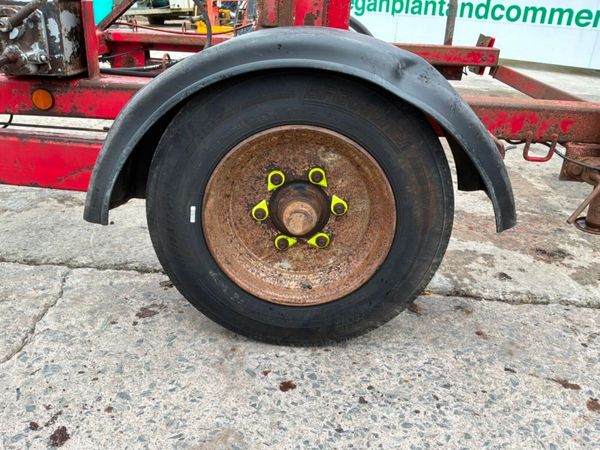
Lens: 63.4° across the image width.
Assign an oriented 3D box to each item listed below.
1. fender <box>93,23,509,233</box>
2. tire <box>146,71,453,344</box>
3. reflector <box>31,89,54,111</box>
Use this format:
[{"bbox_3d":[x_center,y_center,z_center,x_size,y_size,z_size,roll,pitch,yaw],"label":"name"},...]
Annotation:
[{"bbox_3d":[0.005,-0.239,1.188,1.013,0.446,0.260,2,21,1],"label":"fender"},{"bbox_3d":[0.000,-0.038,1.265,0.765,0.762,0.212,2,21,1],"label":"tire"},{"bbox_3d":[-0.721,-0.351,1.360,0.060,0.060,0.012,2,21,1],"label":"reflector"}]

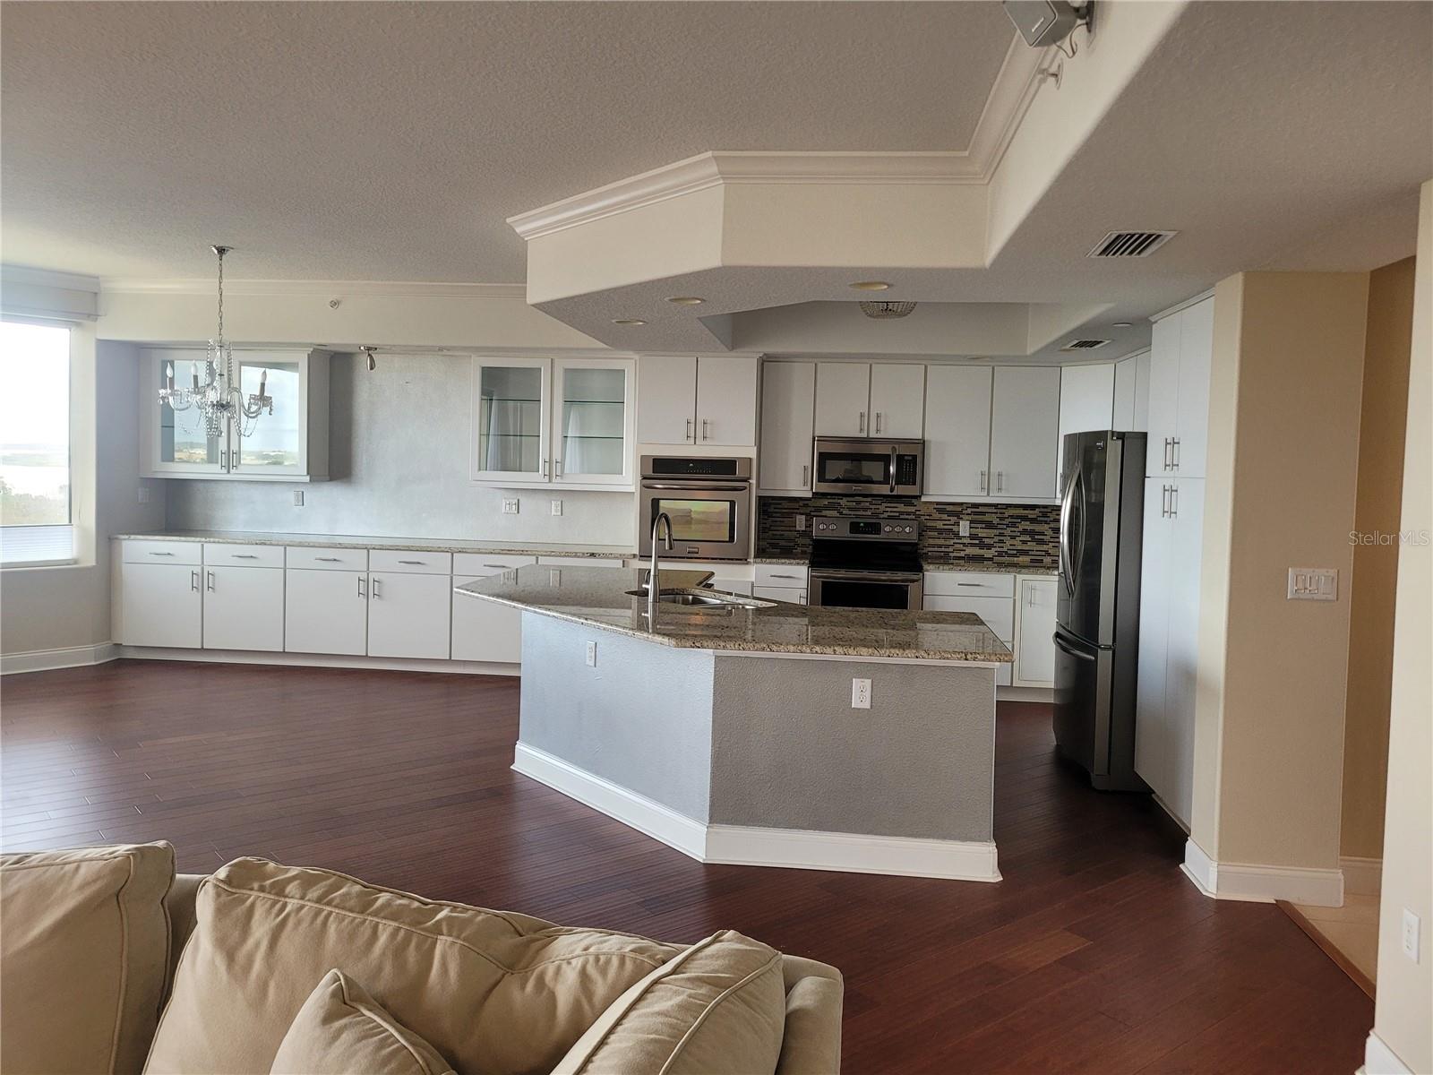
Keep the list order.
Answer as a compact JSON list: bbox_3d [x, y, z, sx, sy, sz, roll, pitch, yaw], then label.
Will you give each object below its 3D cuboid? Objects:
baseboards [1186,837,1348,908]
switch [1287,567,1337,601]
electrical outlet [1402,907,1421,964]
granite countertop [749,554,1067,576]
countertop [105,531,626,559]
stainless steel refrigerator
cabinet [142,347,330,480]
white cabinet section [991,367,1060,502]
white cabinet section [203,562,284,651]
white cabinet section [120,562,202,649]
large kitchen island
[{"bbox_3d":[2.060,1.253,4.085,0.477,0.142,0.360,2,3,6],"label":"baseboards"},{"bbox_3d":[2.192,0.173,3.955,0.162,0.114,0.012,2,4,6],"label":"switch"},{"bbox_3d":[1.743,1.003,2.709,0.010,0.114,0.070,2,4,6],"label":"electrical outlet"},{"bbox_3d":[1.499,0.201,7.558,2.470,0.040,0.655,2,3,6],"label":"granite countertop"},{"bbox_3d":[-2.415,0.041,7.931,3.770,0.035,0.640,2,4,6],"label":"countertop"},{"bbox_3d":[2.270,0.338,5.684,0.820,1.765,0.915,2,3,6],"label":"stainless steel refrigerator"},{"bbox_3d":[-3.618,-0.937,8.144,1.300,0.967,0.330,2,4,6],"label":"cabinet"},{"bbox_3d":[2.129,-0.723,7.527,0.445,0.897,0.335,2,2,7],"label":"white cabinet section"},{"bbox_3d":[-3.419,0.509,8.159,0.635,0.624,0.600,2,2,7],"label":"white cabinet section"},{"bbox_3d":[-4.054,0.491,8.232,0.639,0.625,0.600,2,2,7],"label":"white cabinet section"},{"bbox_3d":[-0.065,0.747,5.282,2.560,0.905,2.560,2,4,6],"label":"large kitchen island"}]

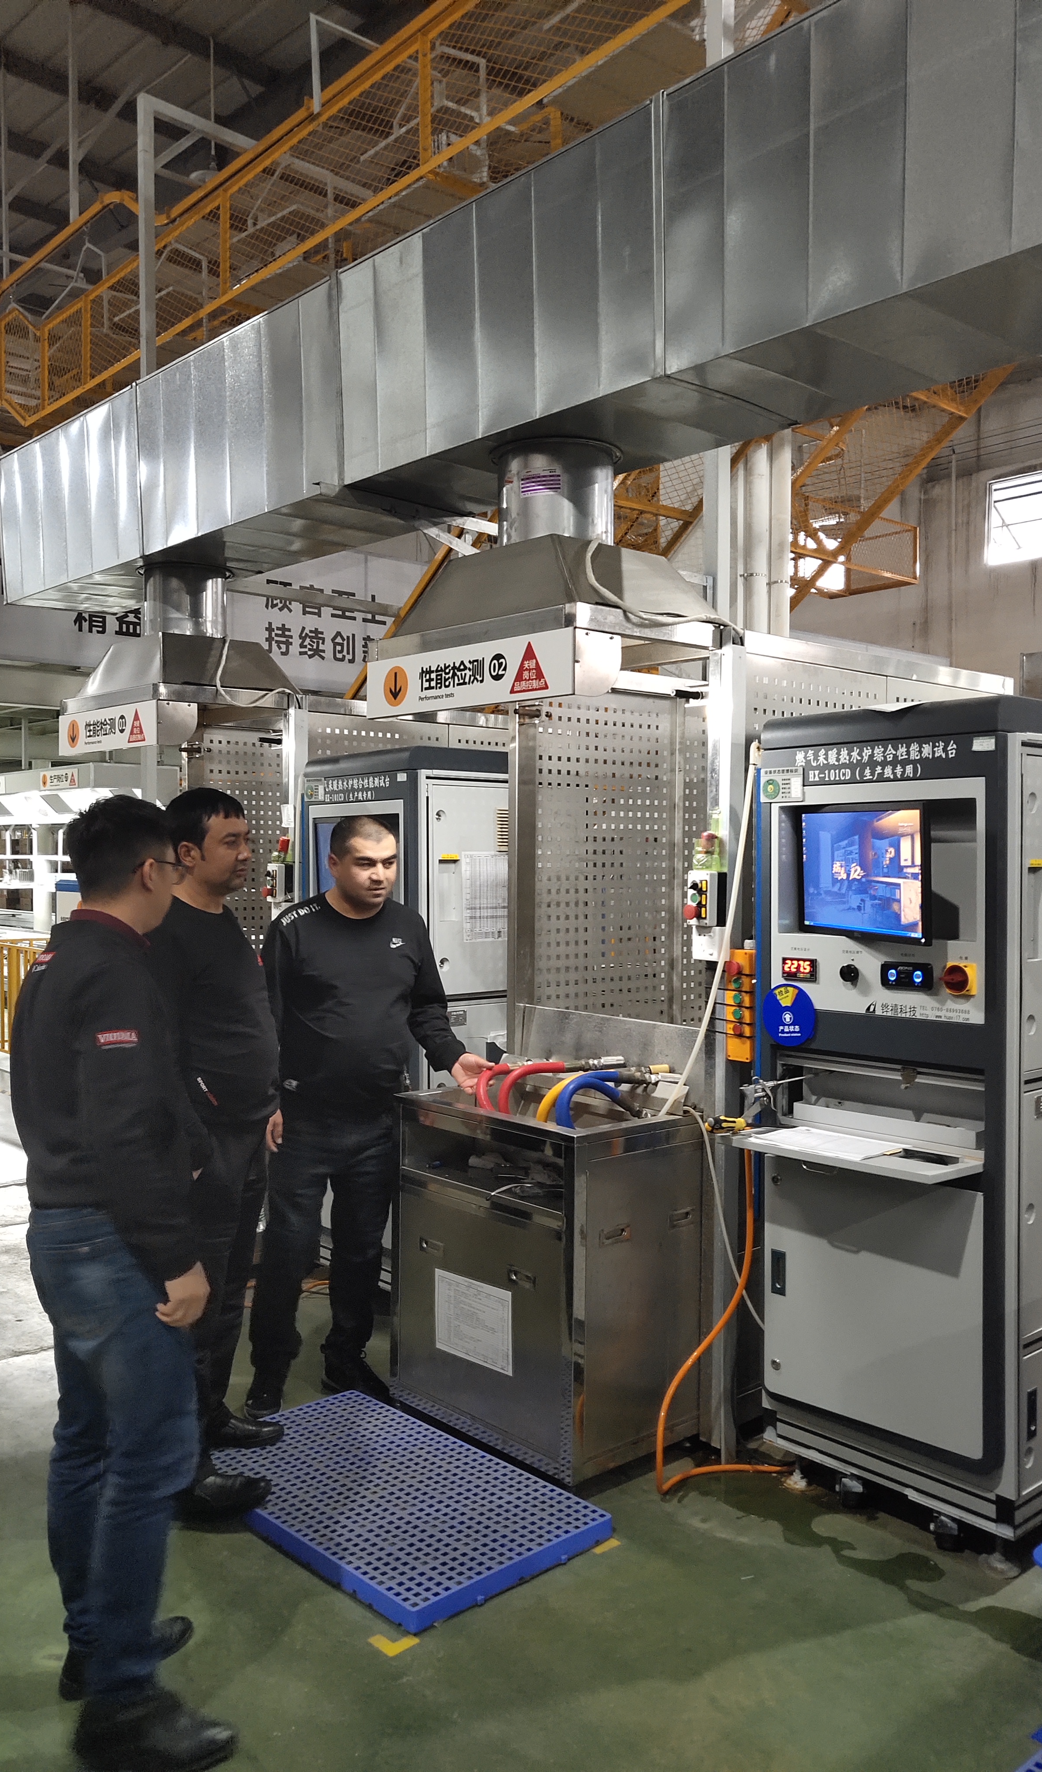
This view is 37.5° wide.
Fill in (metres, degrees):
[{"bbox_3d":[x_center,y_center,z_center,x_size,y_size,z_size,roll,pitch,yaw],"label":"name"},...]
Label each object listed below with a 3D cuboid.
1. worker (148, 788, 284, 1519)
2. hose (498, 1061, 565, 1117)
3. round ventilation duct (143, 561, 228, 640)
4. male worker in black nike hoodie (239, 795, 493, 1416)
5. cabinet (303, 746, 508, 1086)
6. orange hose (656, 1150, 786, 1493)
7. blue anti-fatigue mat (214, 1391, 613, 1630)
[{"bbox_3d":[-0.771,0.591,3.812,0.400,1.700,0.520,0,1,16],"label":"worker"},{"bbox_3d":[0.038,0.535,4.092,0.250,0.160,0.070,-1,1,-41],"label":"hose"},{"bbox_3d":[-1.202,-1.021,5.511,0.300,0.270,0.300,0,1,0],"label":"round ventilation duct"},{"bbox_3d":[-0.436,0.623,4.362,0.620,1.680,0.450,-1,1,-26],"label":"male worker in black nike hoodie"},{"bbox_3d":[-0.284,0.501,5.440,0.790,1.880,0.700,-1,2,-42],"label":"cabinet"},{"bbox_3d":[0.480,1.048,3.780,0.360,0.840,0.200,-1,1,-41],"label":"orange hose"},{"bbox_3d":[-0.345,1.450,3.657,0.600,0.055,1.030,-1,1,-42],"label":"blue anti-fatigue mat"}]

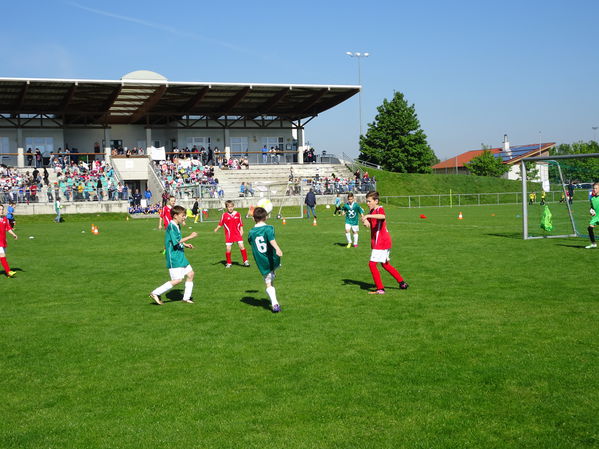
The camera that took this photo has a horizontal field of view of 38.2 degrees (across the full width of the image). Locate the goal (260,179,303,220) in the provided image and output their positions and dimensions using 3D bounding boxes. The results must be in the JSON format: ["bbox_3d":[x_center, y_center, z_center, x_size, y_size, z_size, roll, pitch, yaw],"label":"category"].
[{"bbox_3d":[-1.449,-1.364,49.451,1.400,2.050,5.100,-3,2,-22],"label":"goal"}]

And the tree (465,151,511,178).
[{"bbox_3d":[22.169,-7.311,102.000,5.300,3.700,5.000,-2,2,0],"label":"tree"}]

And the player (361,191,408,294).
[{"bbox_3d":[1.149,0.231,11.678,0.580,1.380,0.450,-2,2,6],"label":"player"}]

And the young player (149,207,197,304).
[{"bbox_3d":[-1.661,0.388,11.245,0.540,1.270,0.450,-1,2,12],"label":"young player"}]

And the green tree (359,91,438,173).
[{"bbox_3d":[10.873,-10.159,95.000,8.500,8.900,8.300,-2,2,0],"label":"green tree"}]

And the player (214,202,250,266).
[{"bbox_3d":[-1.312,0.170,16.657,0.600,1.290,0.380,-2,2,-6],"label":"player"}]

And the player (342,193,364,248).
[{"bbox_3d":[1.316,-0.103,21.203,0.530,1.360,0.360,-2,2,7],"label":"player"}]

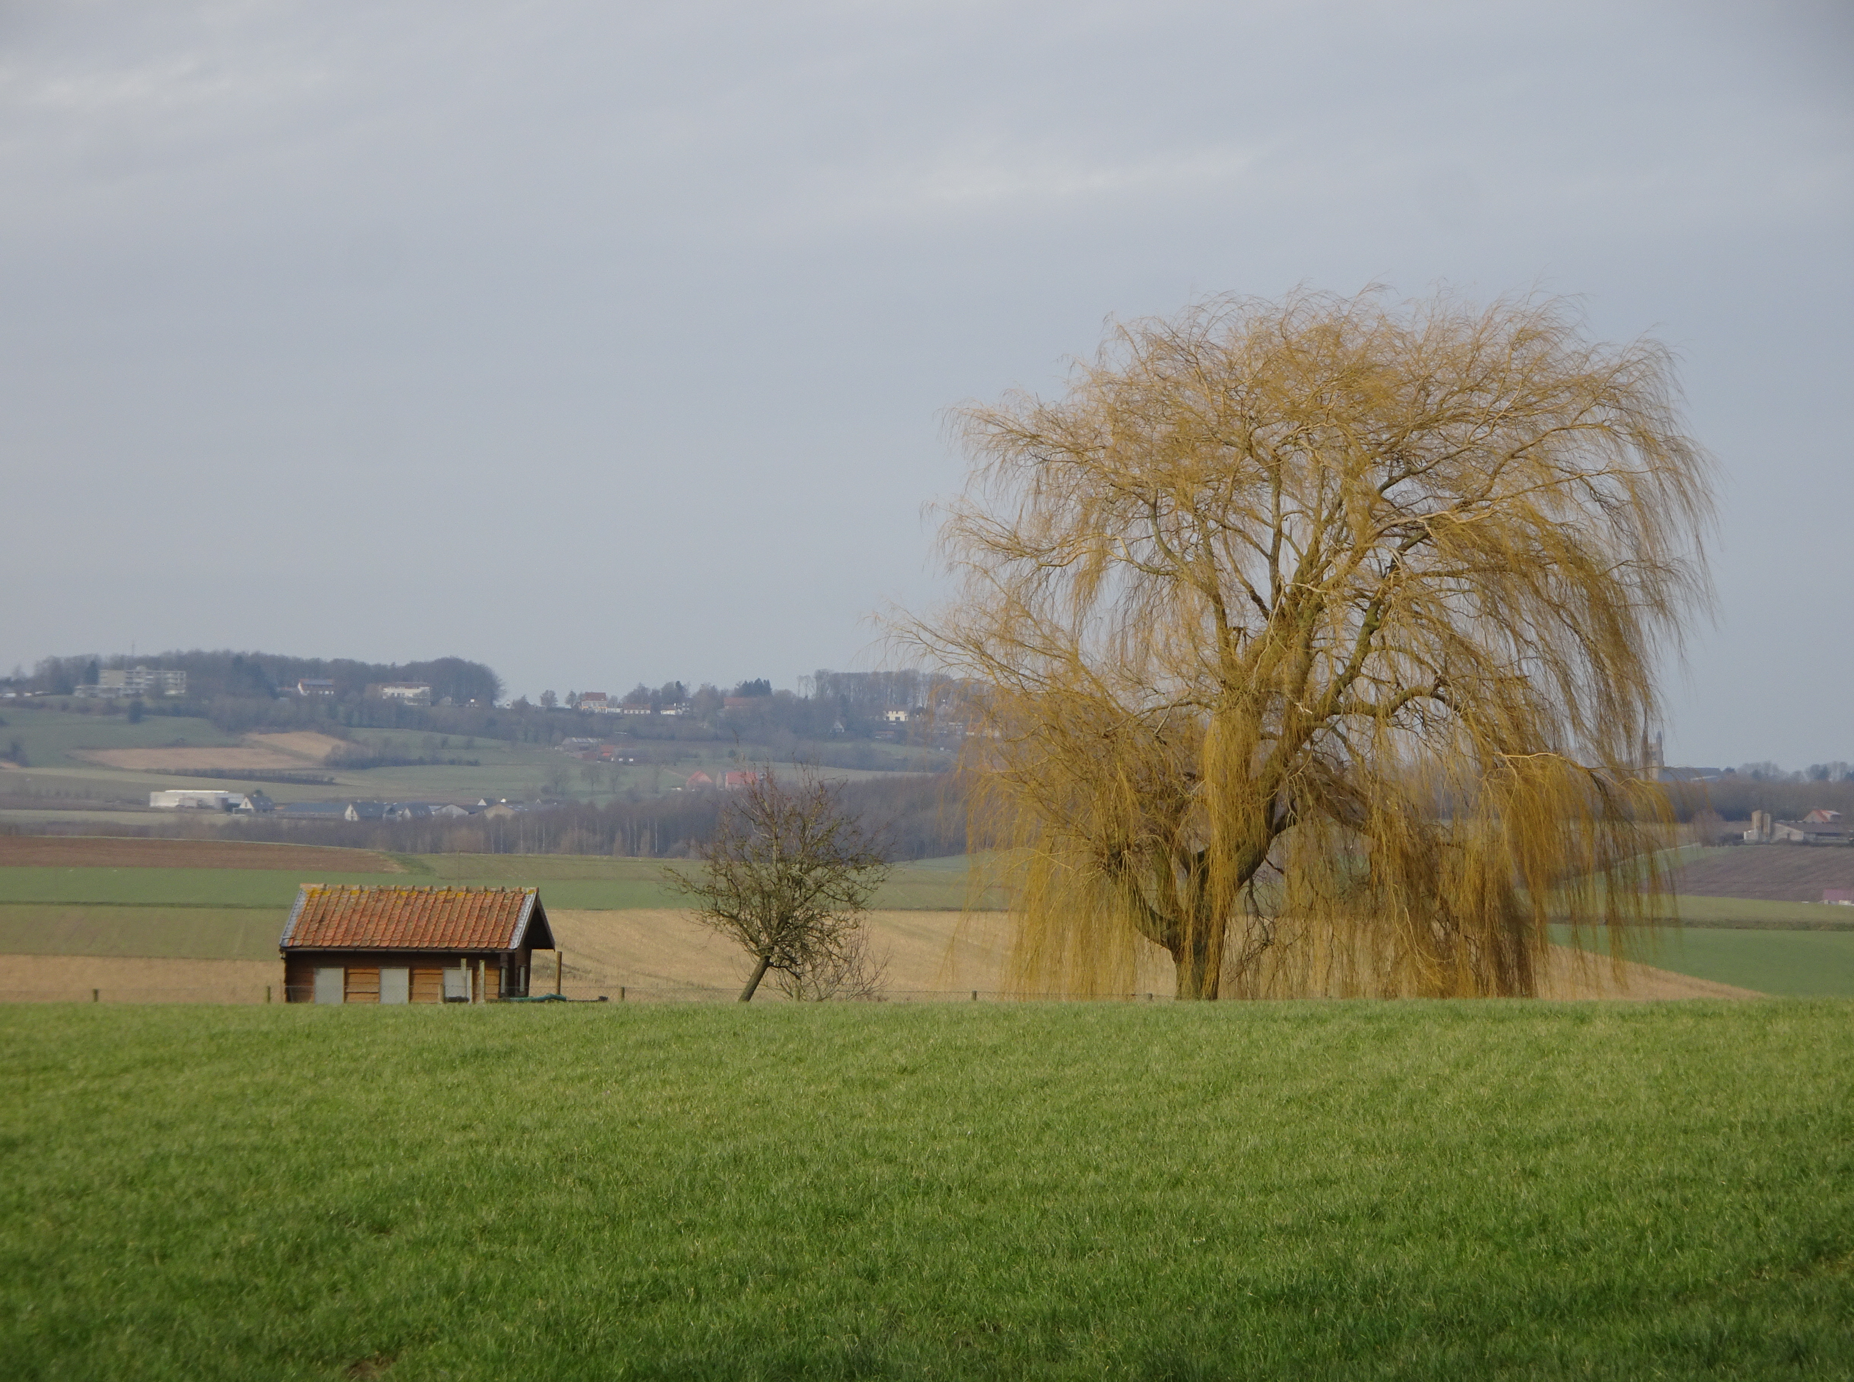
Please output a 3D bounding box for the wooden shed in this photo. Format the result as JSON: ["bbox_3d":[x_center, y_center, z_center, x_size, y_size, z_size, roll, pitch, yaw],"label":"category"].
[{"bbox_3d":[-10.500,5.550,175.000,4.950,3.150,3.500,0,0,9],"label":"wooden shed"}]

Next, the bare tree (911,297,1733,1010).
[{"bbox_3d":[7.570,-0.600,169.000,16.100,14.800,14.800,0,0,0],"label":"bare tree"}]

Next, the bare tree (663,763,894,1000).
[{"bbox_3d":[-2.940,4.150,170.000,4.450,5.300,4.200,0,0,0],"label":"bare tree"}]

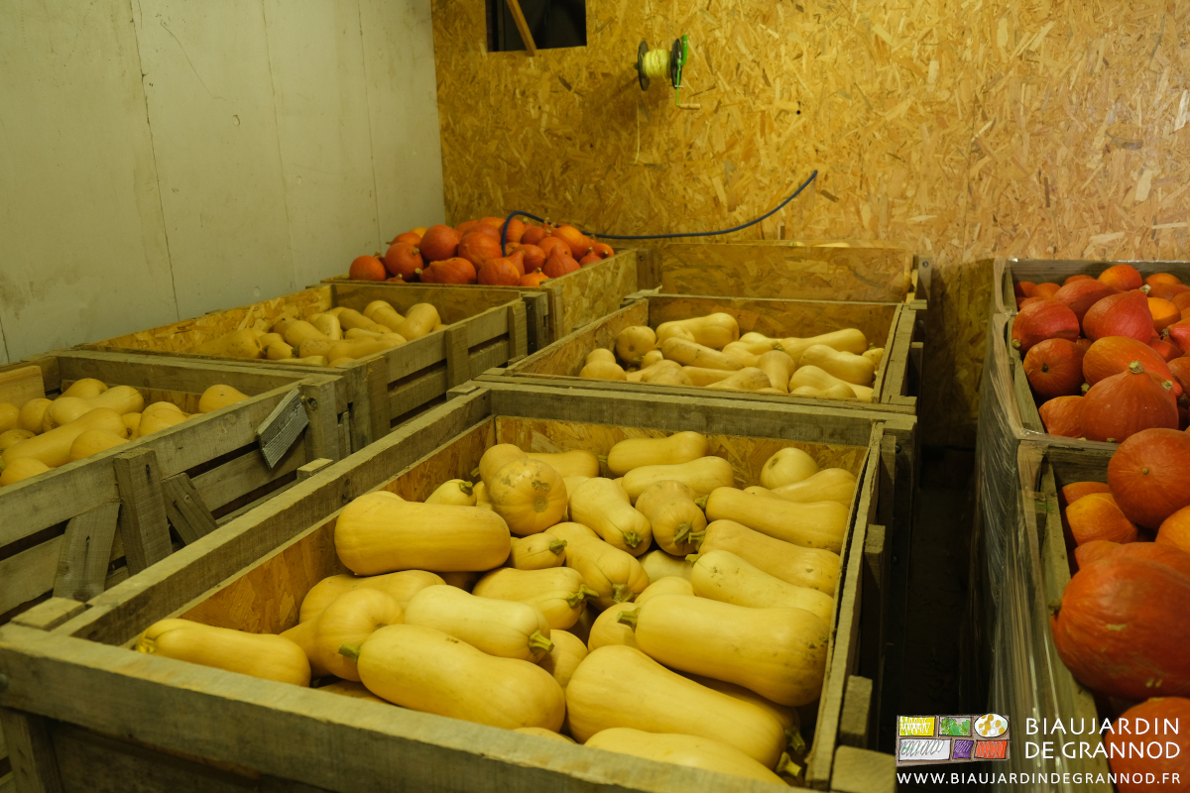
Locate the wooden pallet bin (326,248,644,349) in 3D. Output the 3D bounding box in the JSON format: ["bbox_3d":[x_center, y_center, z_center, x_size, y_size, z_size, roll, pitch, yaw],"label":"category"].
[{"bbox_3d":[-0.395,-0.077,4.228,0.999,1.100,1.203,5,18,20],"label":"wooden pallet bin"}]

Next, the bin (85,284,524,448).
[{"bbox_3d":[-0.853,0.263,3.117,0.999,1.100,1.203,5,18,21],"label":"bin"}]

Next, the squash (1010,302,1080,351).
[{"bbox_3d":[1.177,-0.180,2.330,0.178,0.158,0.158,-29,15,-29],"label":"squash"}]

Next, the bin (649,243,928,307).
[{"bbox_3d":[0.838,0.025,3.766,0.999,1.100,1.203,5,18,20],"label":"bin"}]

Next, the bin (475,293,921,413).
[{"bbox_3d":[0.409,0.359,2.672,0.999,1.100,1.203,5,18,20],"label":"bin"}]

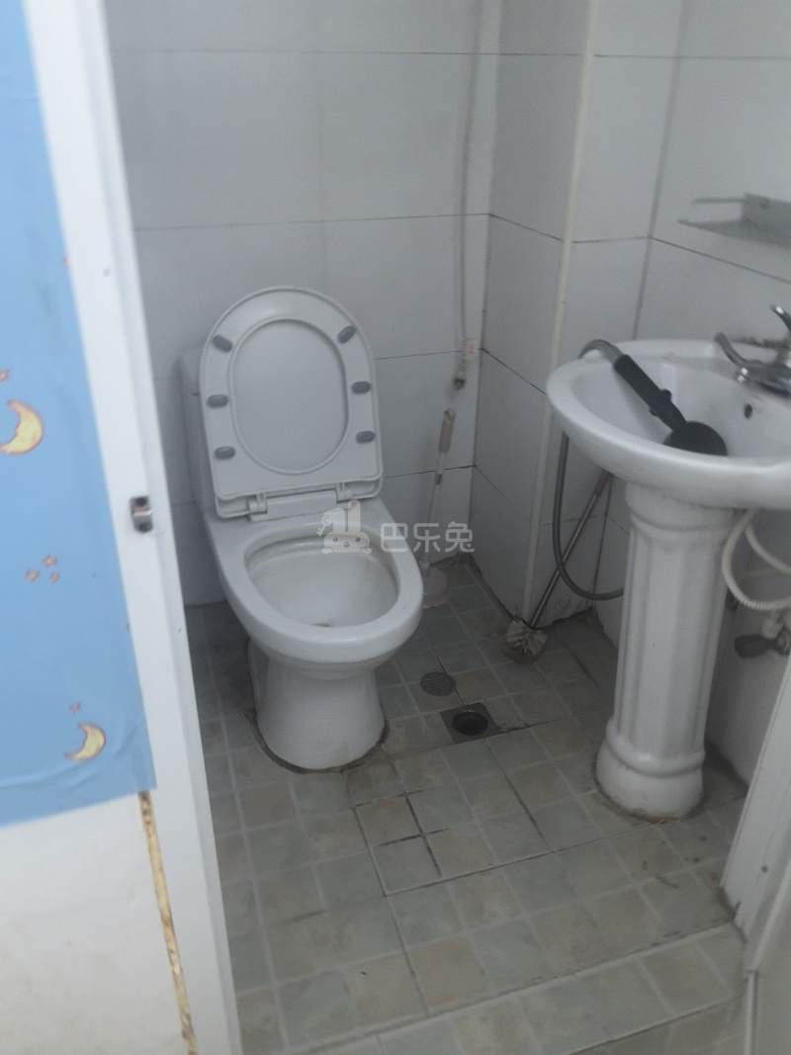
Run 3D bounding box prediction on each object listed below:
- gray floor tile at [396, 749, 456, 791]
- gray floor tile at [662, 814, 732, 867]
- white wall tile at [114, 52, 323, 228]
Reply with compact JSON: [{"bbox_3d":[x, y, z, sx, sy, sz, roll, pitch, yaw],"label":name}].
[{"bbox_3d":[0.057,0.465,1.573,0.093,0.010,0.093,-8,31,-15],"label":"gray floor tile"},{"bbox_3d":[0.520,0.546,1.431,0.093,0.010,0.093,-8,30,-15],"label":"gray floor tile"},{"bbox_3d":[-0.352,-0.755,1.615,0.416,0.307,0.010,-8,30,-15],"label":"white wall tile"}]

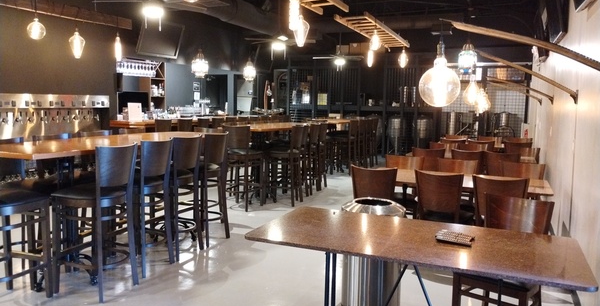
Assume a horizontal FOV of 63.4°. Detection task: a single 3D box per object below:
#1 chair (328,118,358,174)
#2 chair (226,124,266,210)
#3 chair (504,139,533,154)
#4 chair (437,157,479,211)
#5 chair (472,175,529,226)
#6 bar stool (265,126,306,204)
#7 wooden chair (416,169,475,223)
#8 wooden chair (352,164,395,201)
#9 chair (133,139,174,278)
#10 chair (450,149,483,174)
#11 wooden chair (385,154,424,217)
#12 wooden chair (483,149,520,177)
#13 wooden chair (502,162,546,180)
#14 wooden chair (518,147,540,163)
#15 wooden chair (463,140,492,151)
[{"bbox_3d":[0.920,-0.126,10.191,0.504,1.126,0.433,3,6,23],"label":"chair"},{"bbox_3d":[-0.786,0.193,6.684,0.433,1.126,0.504,3,6,23],"label":"chair"},{"bbox_3d":[3.635,0.229,8.158,0.430,0.865,0.470,3,6,23],"label":"chair"},{"bbox_3d":[1.595,0.518,5.025,0.430,0.865,0.470,3,6,23],"label":"chair"},{"bbox_3d":[1.734,0.610,4.215,0.433,0.855,0.490,4,6,26],"label":"chair"},{"bbox_3d":[-0.211,0.168,7.029,0.504,1.126,0.433,3,6,23],"label":"bar stool"},{"bbox_3d":[1.277,0.578,4.387,0.430,0.865,0.470,4,6,26],"label":"wooden chair"},{"bbox_3d":[0.744,0.543,4.669,0.430,0.865,0.470,3,6,21],"label":"wooden chair"},{"bbox_3d":[-1.383,0.431,4.168,0.504,1.126,0.433,3,6,23],"label":"chair"},{"bbox_3d":[2.330,0.375,6.696,0.433,0.855,0.490,4,6,29],"label":"chair"},{"bbox_3d":[1.112,0.482,5.422,0.433,0.855,0.490,3,6,23],"label":"wooden chair"},{"bbox_3d":[2.575,0.409,6.233,0.430,0.865,0.470,3,6,23],"label":"wooden chair"},{"bbox_3d":[2.198,0.545,4.823,0.430,0.865,0.470,3,6,24],"label":"wooden chair"},{"bbox_3d":[3.189,0.361,6.973,0.433,0.855,0.490,3,6,25],"label":"wooden chair"},{"bbox_3d":[3.099,0.207,8.317,0.430,0.865,0.470,3,6,23],"label":"wooden chair"}]

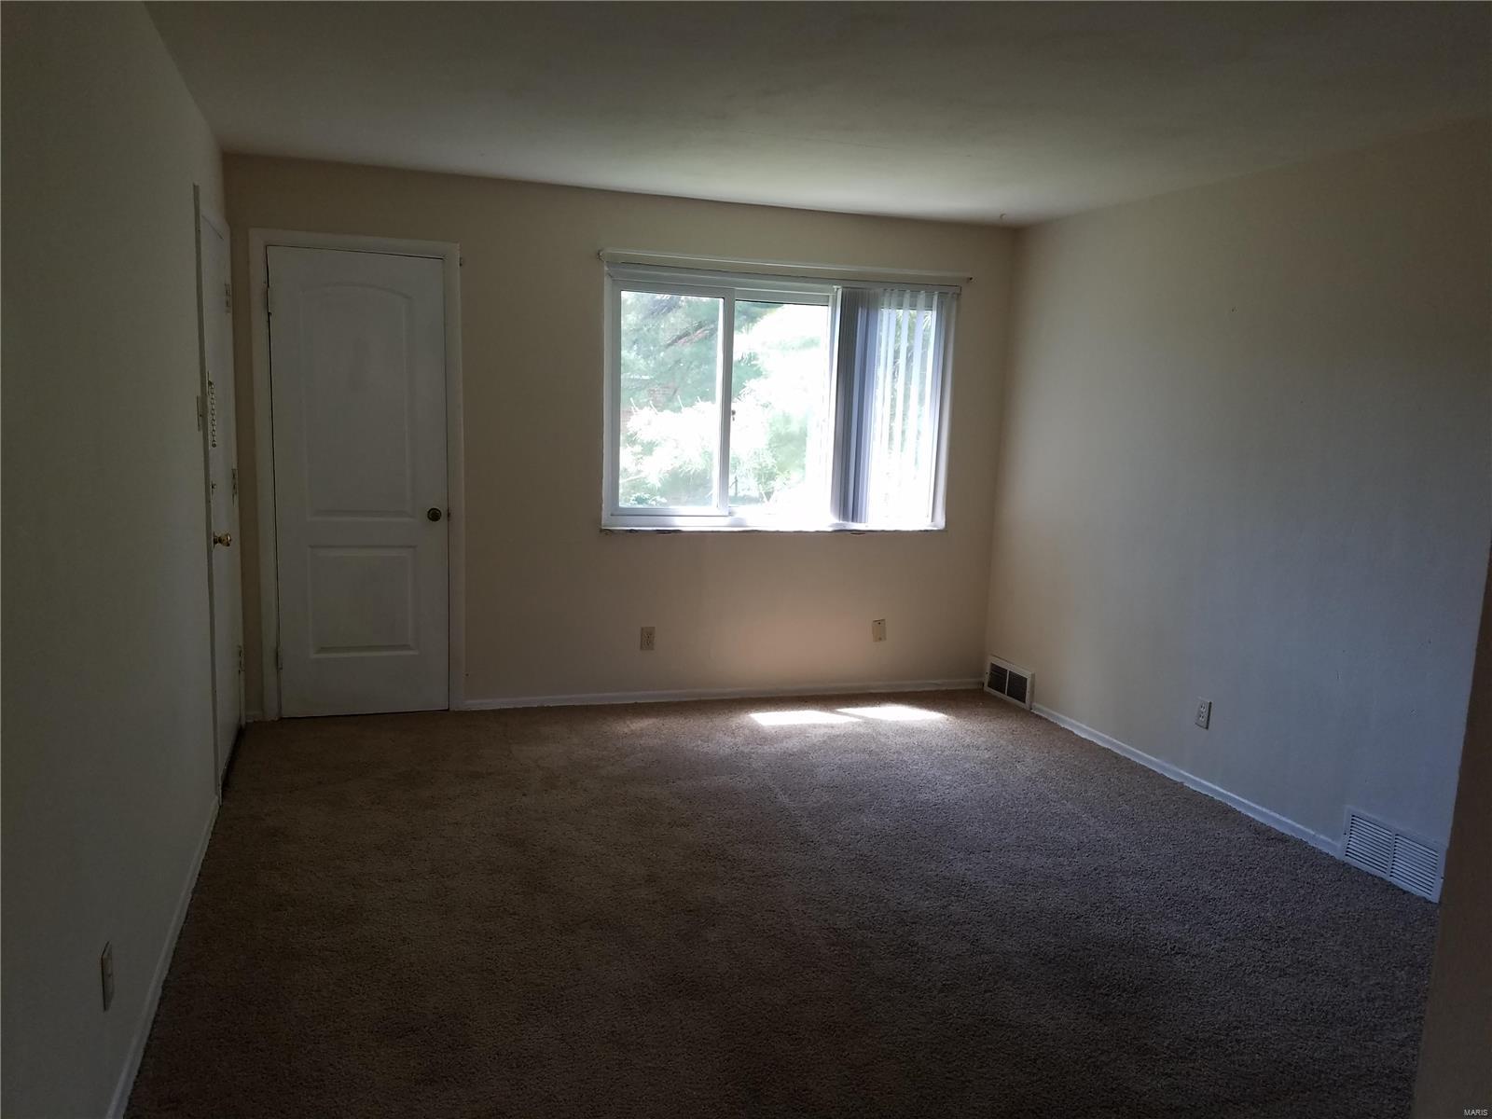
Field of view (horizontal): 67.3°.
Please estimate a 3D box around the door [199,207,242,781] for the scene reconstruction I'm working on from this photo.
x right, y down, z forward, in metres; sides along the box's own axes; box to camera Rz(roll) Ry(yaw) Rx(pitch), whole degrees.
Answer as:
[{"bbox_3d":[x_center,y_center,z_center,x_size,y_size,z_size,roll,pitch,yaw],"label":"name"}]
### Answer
[{"bbox_3d":[-2.014,-0.221,4.285,0.045,2.030,0.800,-1,9,-19],"label":"door"}]

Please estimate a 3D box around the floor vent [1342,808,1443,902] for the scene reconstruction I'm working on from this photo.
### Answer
[{"bbox_3d":[2.128,0.971,3.702,0.020,0.185,0.385,-1,9,-19],"label":"floor vent"}]

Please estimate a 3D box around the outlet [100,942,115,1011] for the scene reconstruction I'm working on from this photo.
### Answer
[{"bbox_3d":[-1.256,0.823,2.206,0.011,0.114,0.070,-1,9,-19],"label":"outlet"}]

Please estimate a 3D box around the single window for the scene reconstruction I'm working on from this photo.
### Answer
[{"bbox_3d":[0.191,-0.767,5.564,1.845,1.235,0.100,-1,9,-19],"label":"single window"}]

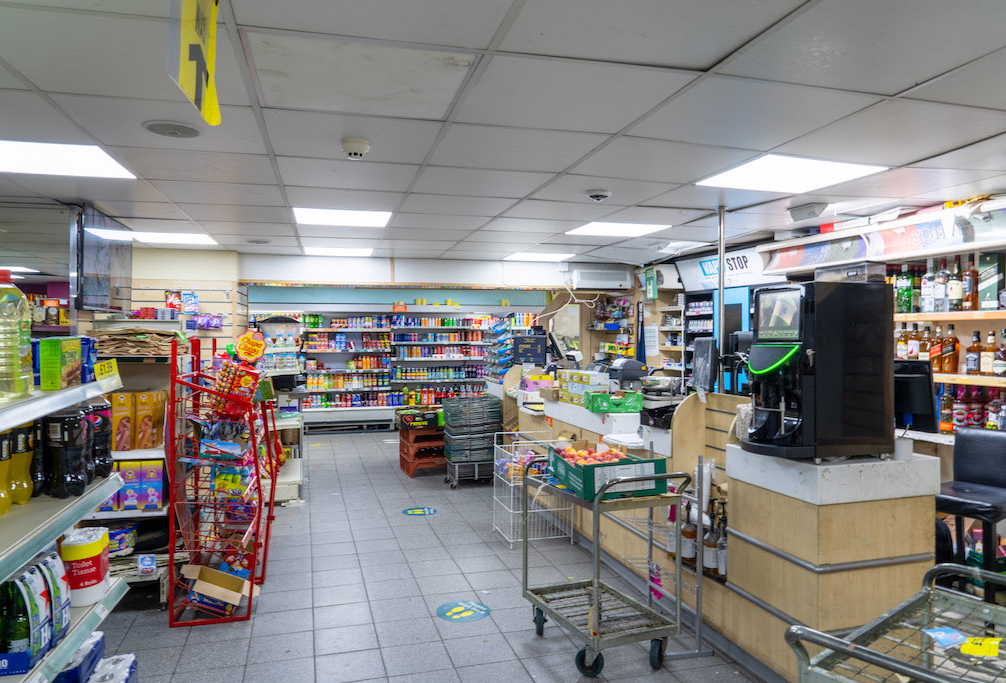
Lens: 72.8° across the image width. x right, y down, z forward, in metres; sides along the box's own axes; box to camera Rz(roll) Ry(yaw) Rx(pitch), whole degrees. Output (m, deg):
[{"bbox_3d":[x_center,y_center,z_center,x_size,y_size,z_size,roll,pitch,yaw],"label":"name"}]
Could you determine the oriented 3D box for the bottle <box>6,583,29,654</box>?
[{"bbox_3d":[-1.205,0.690,1.700,0.061,0.229,0.061,0,1,-14],"label":"bottle"}]

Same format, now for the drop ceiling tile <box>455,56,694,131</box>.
[{"bbox_3d":[0.186,-0.731,2.030,0.595,0.025,0.595,0,1,-14],"label":"drop ceiling tile"}]

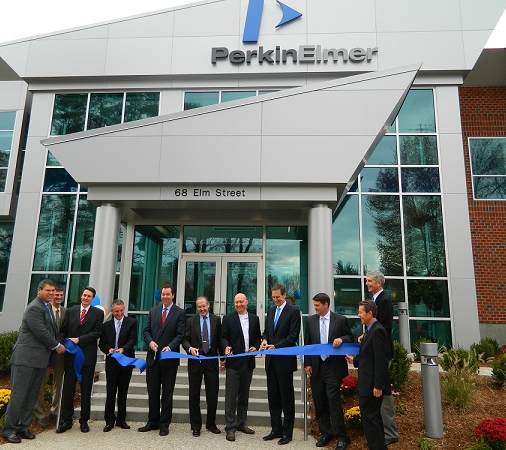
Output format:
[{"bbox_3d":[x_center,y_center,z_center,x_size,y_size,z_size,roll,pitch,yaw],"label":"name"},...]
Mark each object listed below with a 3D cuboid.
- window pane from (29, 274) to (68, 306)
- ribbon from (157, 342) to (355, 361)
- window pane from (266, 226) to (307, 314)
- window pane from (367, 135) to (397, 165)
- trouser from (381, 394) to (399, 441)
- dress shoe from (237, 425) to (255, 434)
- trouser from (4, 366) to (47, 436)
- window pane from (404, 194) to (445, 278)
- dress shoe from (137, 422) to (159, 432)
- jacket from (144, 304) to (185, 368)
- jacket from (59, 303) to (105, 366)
[{"bbox_3d":[-5.555,1.819,11.806,1.015,0.934,0.050,0,-12,4],"label":"window pane"},{"bbox_3d":[0.022,1.489,5.073,2.396,0.170,0.140,-2,-13,13],"label":"ribbon"},{"bbox_3d":[0.780,0.998,9.698,0.963,1.971,0.060,0,-12,4],"label":"window pane"},{"bbox_3d":[3.294,-1.958,11.383,0.988,0.818,0.050,0,-12,3],"label":"window pane"},{"bbox_3d":[1.406,1.873,4.928,0.320,0.970,0.360,7,-14,-25],"label":"trouser"},{"bbox_3d":[-0.090,2.615,5.604,0.110,0.110,0.300,13,-17,-43],"label":"dress shoe"},{"bbox_3d":[-2.690,1.949,5.125,0.380,0.980,0.360,-2,-13,16],"label":"trouser"},{"bbox_3d":[3.853,0.238,9.727,0.839,1.869,0.060,0,-12,4],"label":"window pane"},{"bbox_3d":[-1.330,2.580,5.574,0.300,0.110,0.110,10,-15,-33],"label":"dress shoe"},{"bbox_3d":[-1.181,1.461,5.781,0.510,0.810,0.310,-2,-12,15],"label":"jacket"},{"bbox_3d":[-2.233,1.397,5.736,0.490,0.760,0.330,2,-13,-4],"label":"jacket"}]

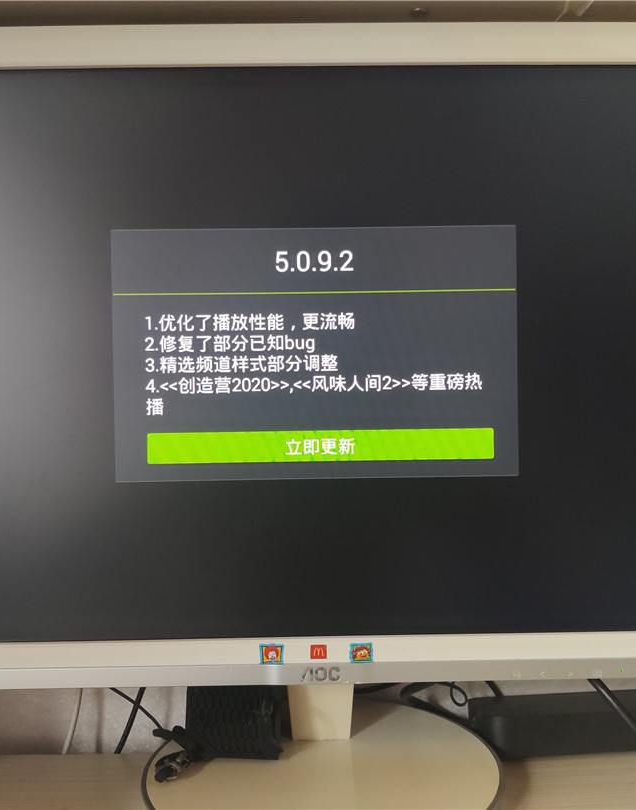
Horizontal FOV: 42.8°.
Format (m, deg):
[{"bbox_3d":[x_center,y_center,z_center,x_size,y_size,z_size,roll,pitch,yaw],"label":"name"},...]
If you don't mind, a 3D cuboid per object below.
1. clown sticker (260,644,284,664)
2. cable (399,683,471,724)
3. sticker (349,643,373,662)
[{"bbox_3d":[-0.027,0.148,0.481,0.014,0.012,0.001,-1,0,-1],"label":"clown sticker"},{"bbox_3d":[0.085,0.216,0.587,0.053,0.033,0.035,-1,-2,-1],"label":"cable"},{"bbox_3d":[0.026,0.147,0.482,0.014,0.012,0.001,-1,0,-1],"label":"sticker"}]

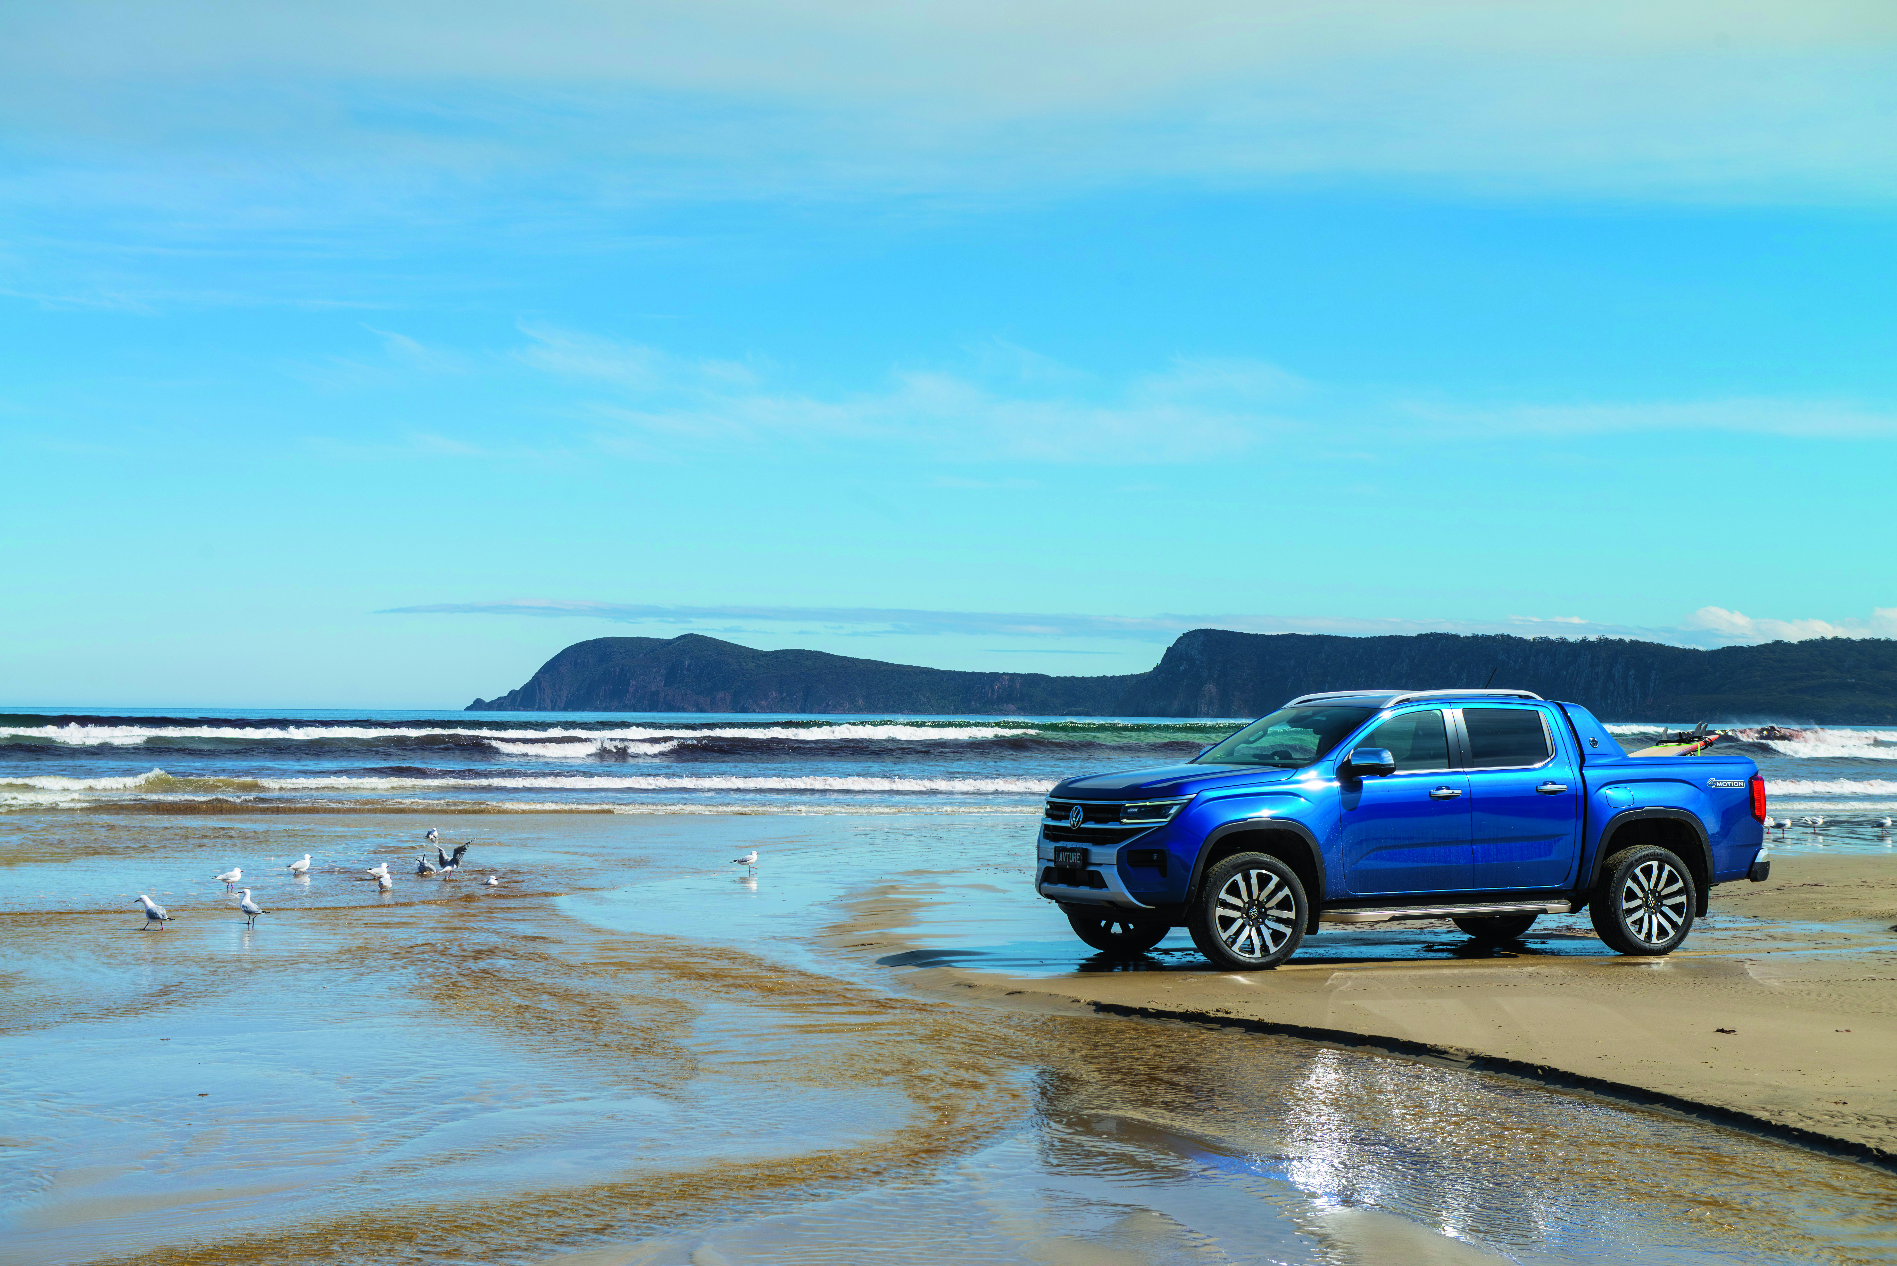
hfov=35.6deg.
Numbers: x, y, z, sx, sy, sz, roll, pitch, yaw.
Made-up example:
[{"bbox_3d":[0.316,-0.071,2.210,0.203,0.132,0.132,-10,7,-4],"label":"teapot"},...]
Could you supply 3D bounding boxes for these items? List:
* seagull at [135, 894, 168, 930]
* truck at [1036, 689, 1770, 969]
[{"bbox_3d":[-6.100,2.156,22.700,0.325,0.280,0.125,0,-2,6],"label":"seagull"},{"bbox_3d":[3.240,1.352,21.100,5.350,1.880,2.030,1,-2,-25],"label":"truck"}]

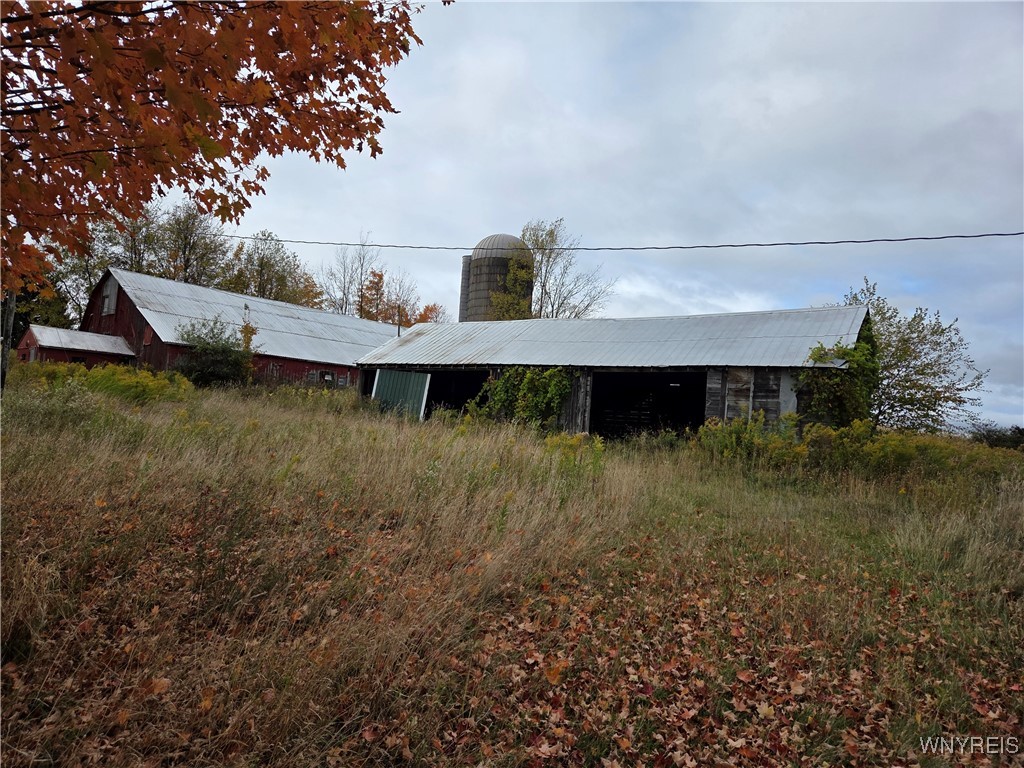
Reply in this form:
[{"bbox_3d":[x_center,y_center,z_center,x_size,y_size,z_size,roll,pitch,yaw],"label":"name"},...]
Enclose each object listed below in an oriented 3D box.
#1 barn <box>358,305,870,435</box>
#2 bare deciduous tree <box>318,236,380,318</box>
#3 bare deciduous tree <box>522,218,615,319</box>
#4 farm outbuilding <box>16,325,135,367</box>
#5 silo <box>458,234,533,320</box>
[{"bbox_3d":[3.386,-0.295,27.848,19.860,4.980,7.430,1,-3,35],"label":"barn"},{"bbox_3d":[-17.292,-6.480,70.899,6.600,17.750,6.400,3,-3,0],"label":"bare deciduous tree"},{"bbox_3d":[4.384,-5.074,55.919,7.500,16.850,7.000,3,-3,0],"label":"bare deciduous tree"},{"bbox_3d":[-22.779,-1.188,35.670,2.600,3.200,4.700,2,-3,33],"label":"farm outbuilding"},{"bbox_3d":[-1.516,-5.576,66.141,6.600,17.900,6.200,3,-3,0],"label":"silo"}]

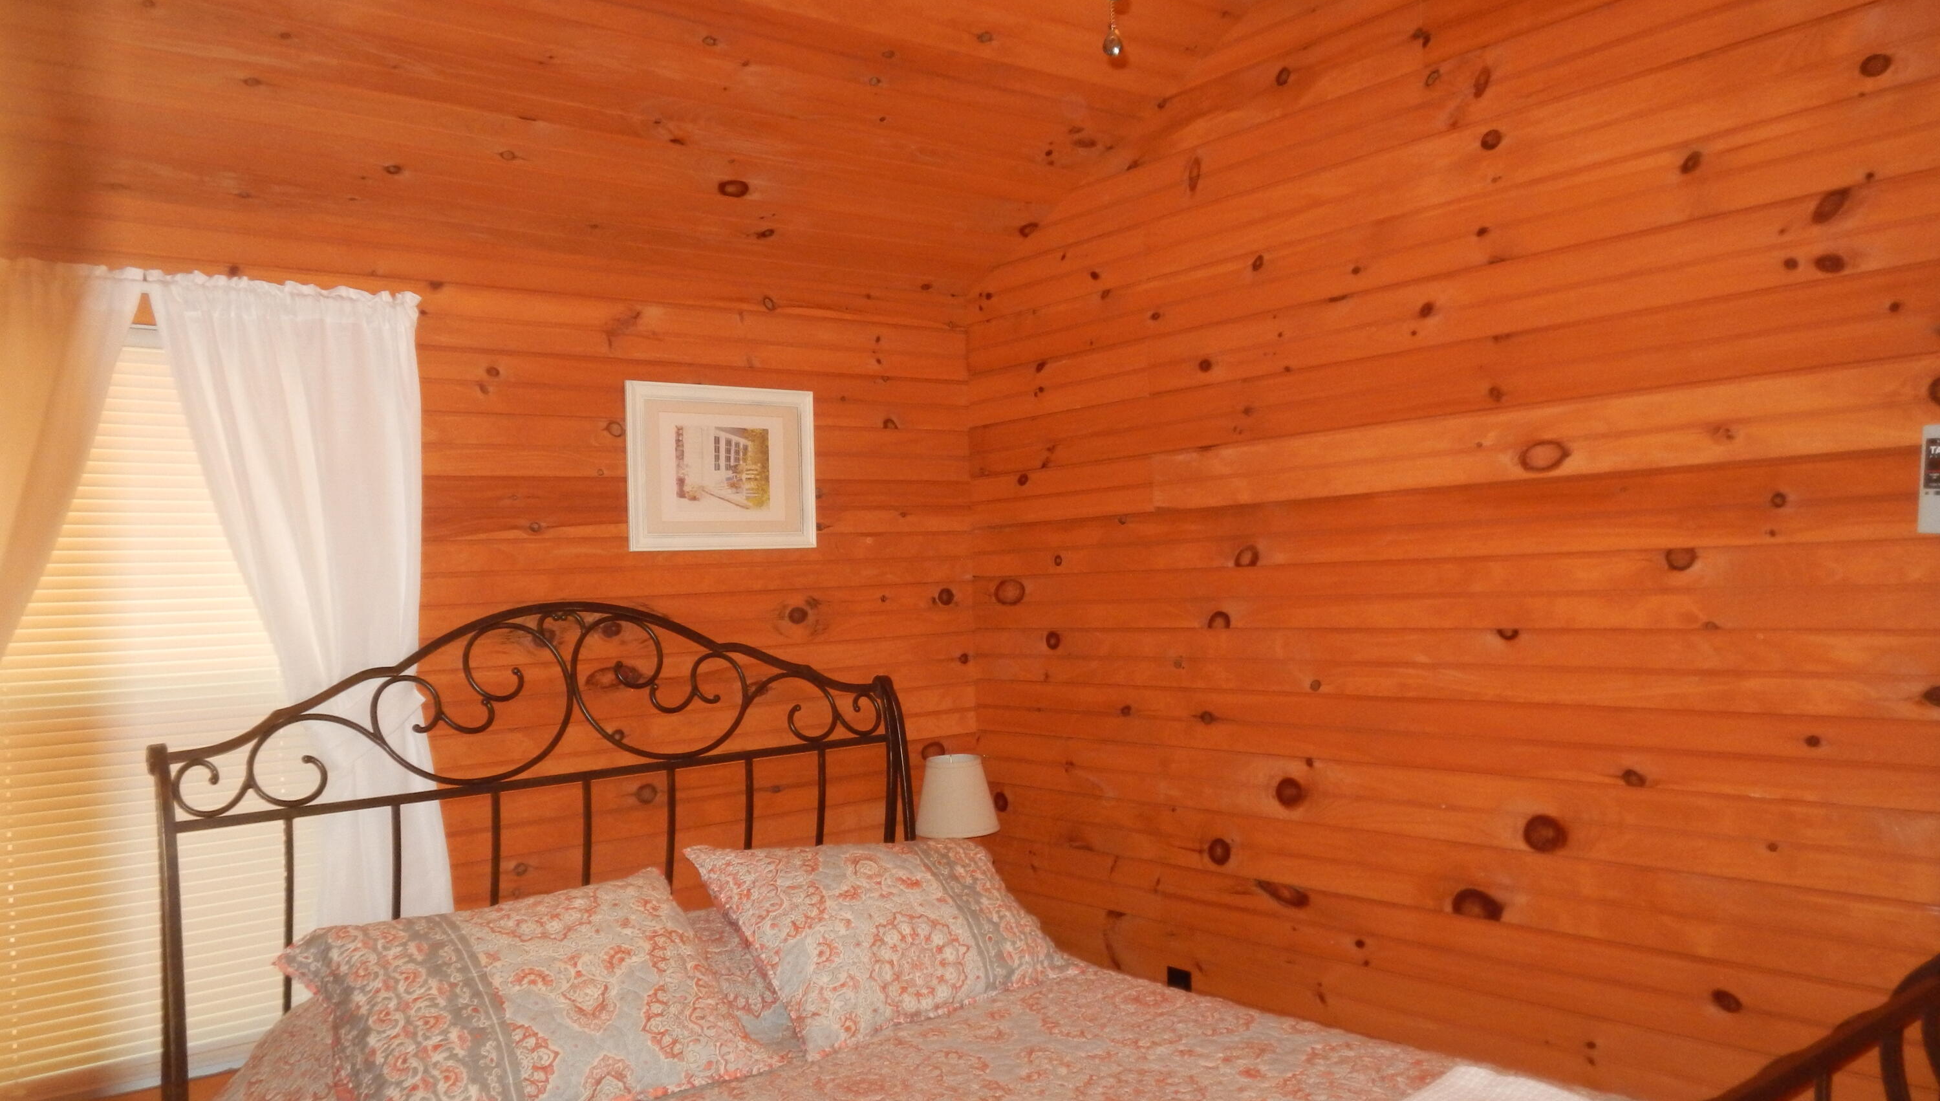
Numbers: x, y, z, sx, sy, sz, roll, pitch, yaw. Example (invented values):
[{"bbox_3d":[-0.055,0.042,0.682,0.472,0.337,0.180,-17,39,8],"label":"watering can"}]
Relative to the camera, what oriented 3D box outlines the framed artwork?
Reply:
[{"bbox_3d":[-0.569,-0.188,3.231,0.483,0.375,0.025,-1,-2,-39],"label":"framed artwork"}]

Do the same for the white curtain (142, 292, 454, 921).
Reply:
[{"bbox_3d":[-1.228,0.281,2.610,0.502,1.560,0.100,-1,-2,-39],"label":"white curtain"}]

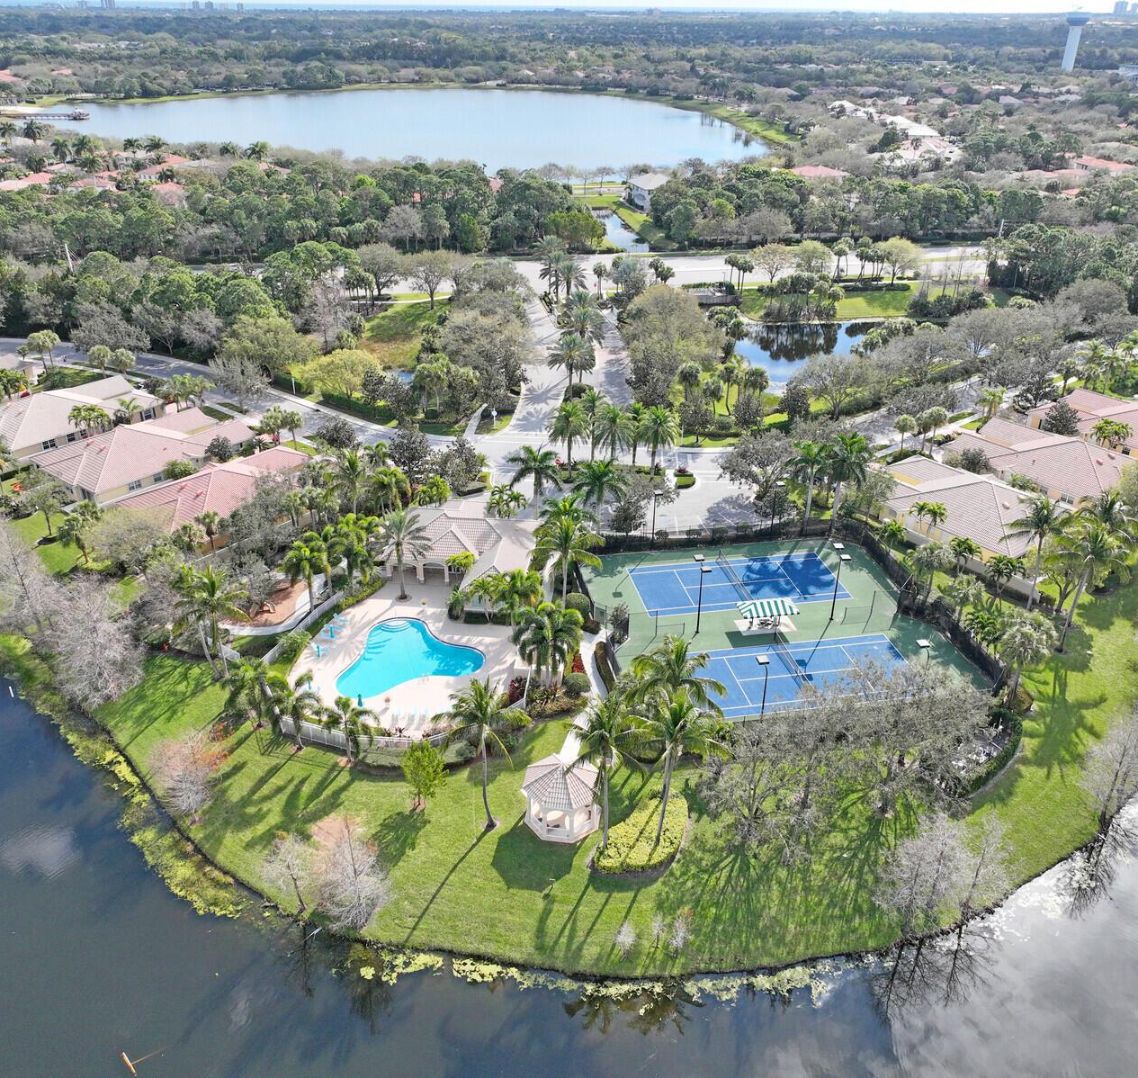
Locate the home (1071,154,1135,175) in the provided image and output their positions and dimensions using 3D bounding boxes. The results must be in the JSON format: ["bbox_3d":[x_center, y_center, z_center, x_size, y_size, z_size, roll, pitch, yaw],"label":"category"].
[{"bbox_3d":[217.999,-151.855,406.321,15.000,5.800,25.000,1,28,0],"label":"home"}]

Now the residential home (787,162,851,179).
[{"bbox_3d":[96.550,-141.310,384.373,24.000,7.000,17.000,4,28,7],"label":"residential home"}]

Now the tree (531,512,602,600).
[{"bbox_3d":[-0.209,2.813,108.055,7.670,11.760,7.670,0,28,0],"label":"tree"}]

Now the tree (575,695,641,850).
[{"bbox_3d":[2.617,18.185,76.145,5.500,15.010,5.500,2,28,2],"label":"tree"}]

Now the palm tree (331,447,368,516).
[{"bbox_3d":[-27.848,-6.829,127.100,5.800,10.200,5.800,1,28,0],"label":"palm tree"}]

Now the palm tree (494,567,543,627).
[{"bbox_3d":[-5.291,7.151,103.375,5.000,8.600,5.000,1,28,0],"label":"palm tree"}]

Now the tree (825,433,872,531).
[{"bbox_3d":[34.336,-6.888,124.742,5.700,13.680,5.700,9,29,15],"label":"tree"}]

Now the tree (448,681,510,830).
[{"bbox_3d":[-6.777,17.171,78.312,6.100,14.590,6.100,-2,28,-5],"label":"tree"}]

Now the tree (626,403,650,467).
[{"bbox_3d":[9.858,-14.985,143.946,3.900,9.340,3.900,3,28,4],"label":"tree"}]

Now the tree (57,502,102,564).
[{"bbox_3d":[-58.112,-0.141,117.688,4.600,6.600,4.600,1,28,0],"label":"tree"}]

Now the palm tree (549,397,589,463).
[{"bbox_3d":[0.178,-13.628,139.309,5.700,11.320,5.600,1,28,0],"label":"palm tree"}]

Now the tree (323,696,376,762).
[{"bbox_3d":[-18.901,16.546,86.793,4.830,7.290,4.830,0,28,0],"label":"tree"}]

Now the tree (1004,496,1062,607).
[{"bbox_3d":[50.070,2.081,109.093,6.882,13.020,6.882,1,28,0],"label":"tree"}]

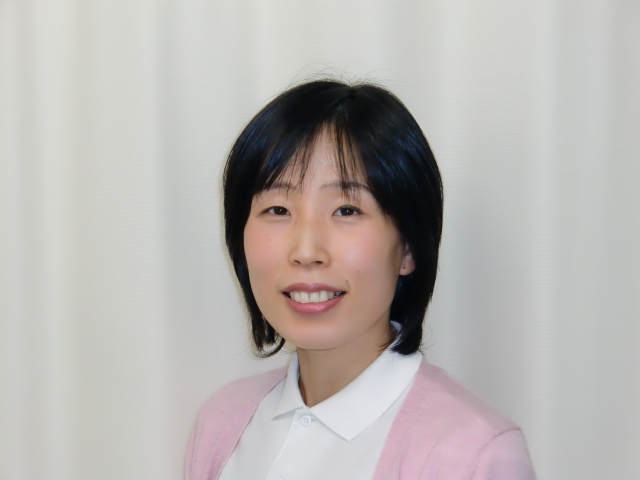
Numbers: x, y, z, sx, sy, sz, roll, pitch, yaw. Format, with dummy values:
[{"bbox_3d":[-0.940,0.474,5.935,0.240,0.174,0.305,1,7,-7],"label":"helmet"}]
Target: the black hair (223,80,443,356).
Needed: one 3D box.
[{"bbox_3d":[0.013,-0.020,1.285,0.195,0.250,0.210,0,0,18],"label":"black hair"}]

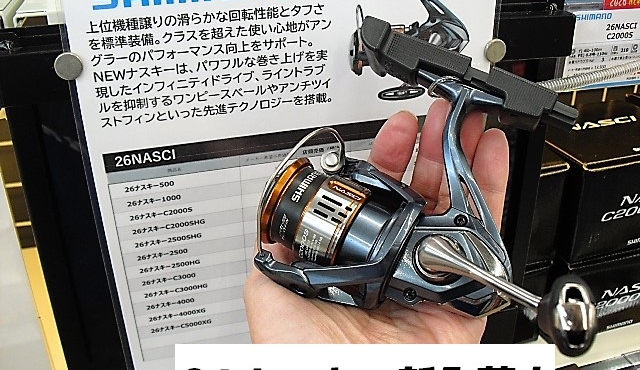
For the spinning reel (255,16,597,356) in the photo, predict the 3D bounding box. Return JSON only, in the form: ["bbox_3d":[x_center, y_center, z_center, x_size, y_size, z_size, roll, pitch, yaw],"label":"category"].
[{"bbox_3d":[0.047,0.004,0.272,0.135,0.125,0.097,23,-2,13],"label":"spinning reel"}]

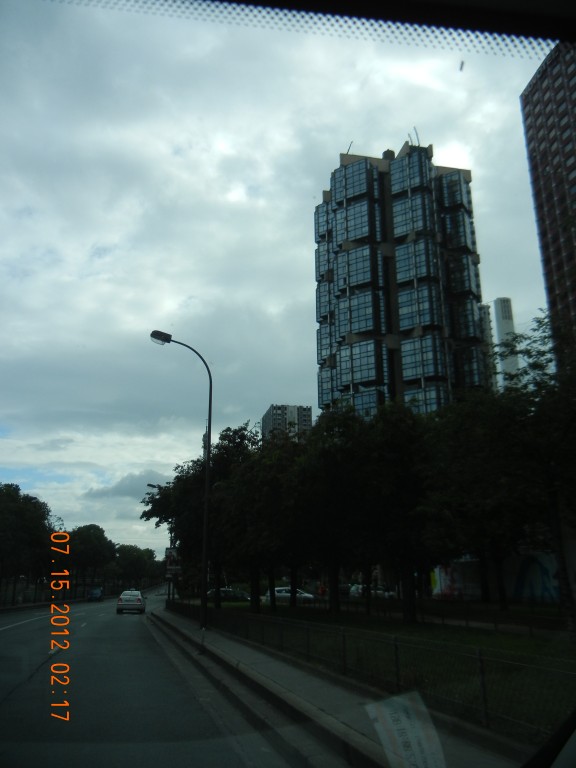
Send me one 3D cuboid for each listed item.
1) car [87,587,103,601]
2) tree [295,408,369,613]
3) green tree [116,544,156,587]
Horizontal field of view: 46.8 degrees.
[{"bbox_3d":[-23.289,25.453,80.110,1.800,1.650,4.300,2,-17,-8],"label":"car"},{"bbox_3d":[2.381,6.738,36.435,4.800,11.000,4.800,0,-17,0],"label":"tree"},{"bbox_3d":[-30.475,37.242,133.010,8.200,9.600,8.200,0,-17,0],"label":"green tree"}]

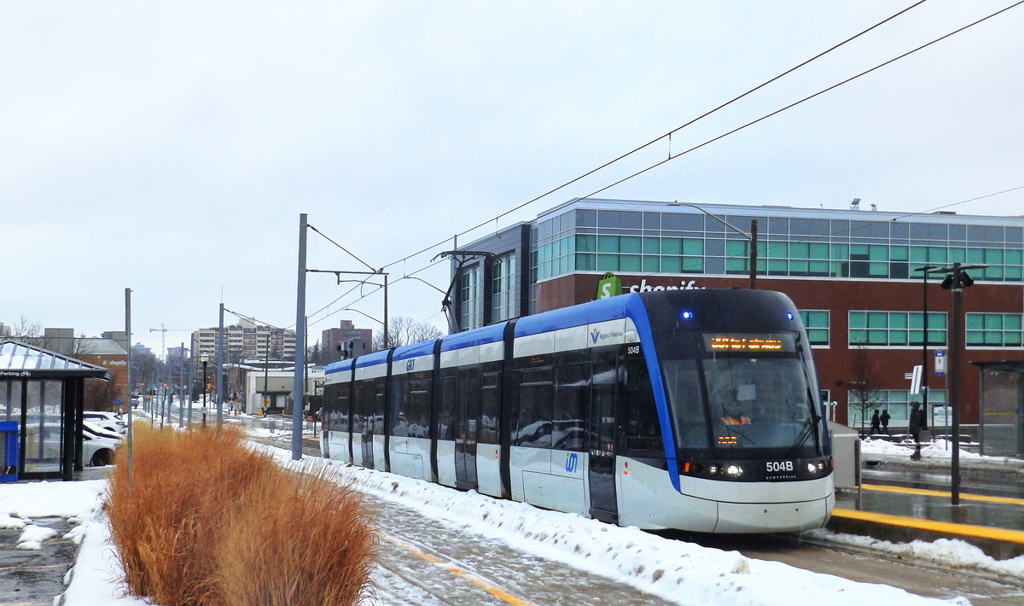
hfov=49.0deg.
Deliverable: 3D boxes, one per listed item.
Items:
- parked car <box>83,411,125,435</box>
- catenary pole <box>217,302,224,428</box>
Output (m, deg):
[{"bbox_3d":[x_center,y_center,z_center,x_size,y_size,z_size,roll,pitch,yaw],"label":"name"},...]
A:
[{"bbox_3d":[-24.271,6.966,63.500,4.500,1.660,1.830,1,-4,-16],"label":"parked car"},{"bbox_3d":[-18.354,4.246,70.800,0.330,8.600,0.330,2,-4,-20],"label":"catenary pole"}]

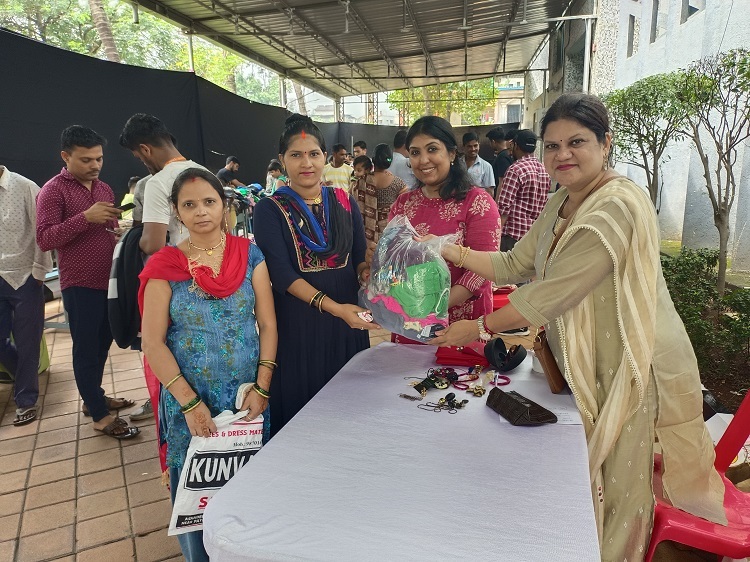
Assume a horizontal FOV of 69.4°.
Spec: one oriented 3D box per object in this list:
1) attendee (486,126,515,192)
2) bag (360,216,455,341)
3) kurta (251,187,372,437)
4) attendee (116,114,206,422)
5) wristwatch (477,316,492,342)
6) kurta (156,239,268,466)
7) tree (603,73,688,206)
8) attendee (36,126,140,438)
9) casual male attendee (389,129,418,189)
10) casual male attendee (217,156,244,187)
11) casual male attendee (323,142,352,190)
[{"bbox_3d":[1.177,-0.463,5.000,0.360,1.770,0.480,7,13,33],"label":"attendee"},{"bbox_3d":[0.107,-0.008,1.780,0.310,0.390,0.200,0,11,0],"label":"bag"},{"bbox_3d":[-0.253,0.169,2.120,0.440,1.040,0.340,-6,12,-25],"label":"kurta"},{"bbox_3d":[-1.222,-0.063,3.130,0.440,1.730,0.480,2,11,14],"label":"attendee"},{"bbox_3d":[0.334,0.149,1.650,0.062,0.055,0.035,23,-40,-27],"label":"wristwatch"},{"bbox_3d":[-0.552,0.270,1.850,0.390,0.790,0.260,-3,11,-14],"label":"kurta"},{"bbox_3d":[3.597,-1.359,7.200,1.100,2.640,1.100,0,11,0],"label":"tree"},{"bbox_3d":[-1.603,-0.005,3.030,0.450,1.660,0.460,4,12,21],"label":"attendee"},{"bbox_3d":[0.244,-0.411,4.800,0.500,1.760,0.320,2,11,12],"label":"casual male attendee"},{"bbox_3d":[-1.751,-0.690,6.700,0.500,1.620,0.500,3,11,17],"label":"casual male attendee"},{"bbox_3d":[-0.357,-0.467,5.300,0.480,1.690,0.330,-4,11,-17],"label":"casual male attendee"}]

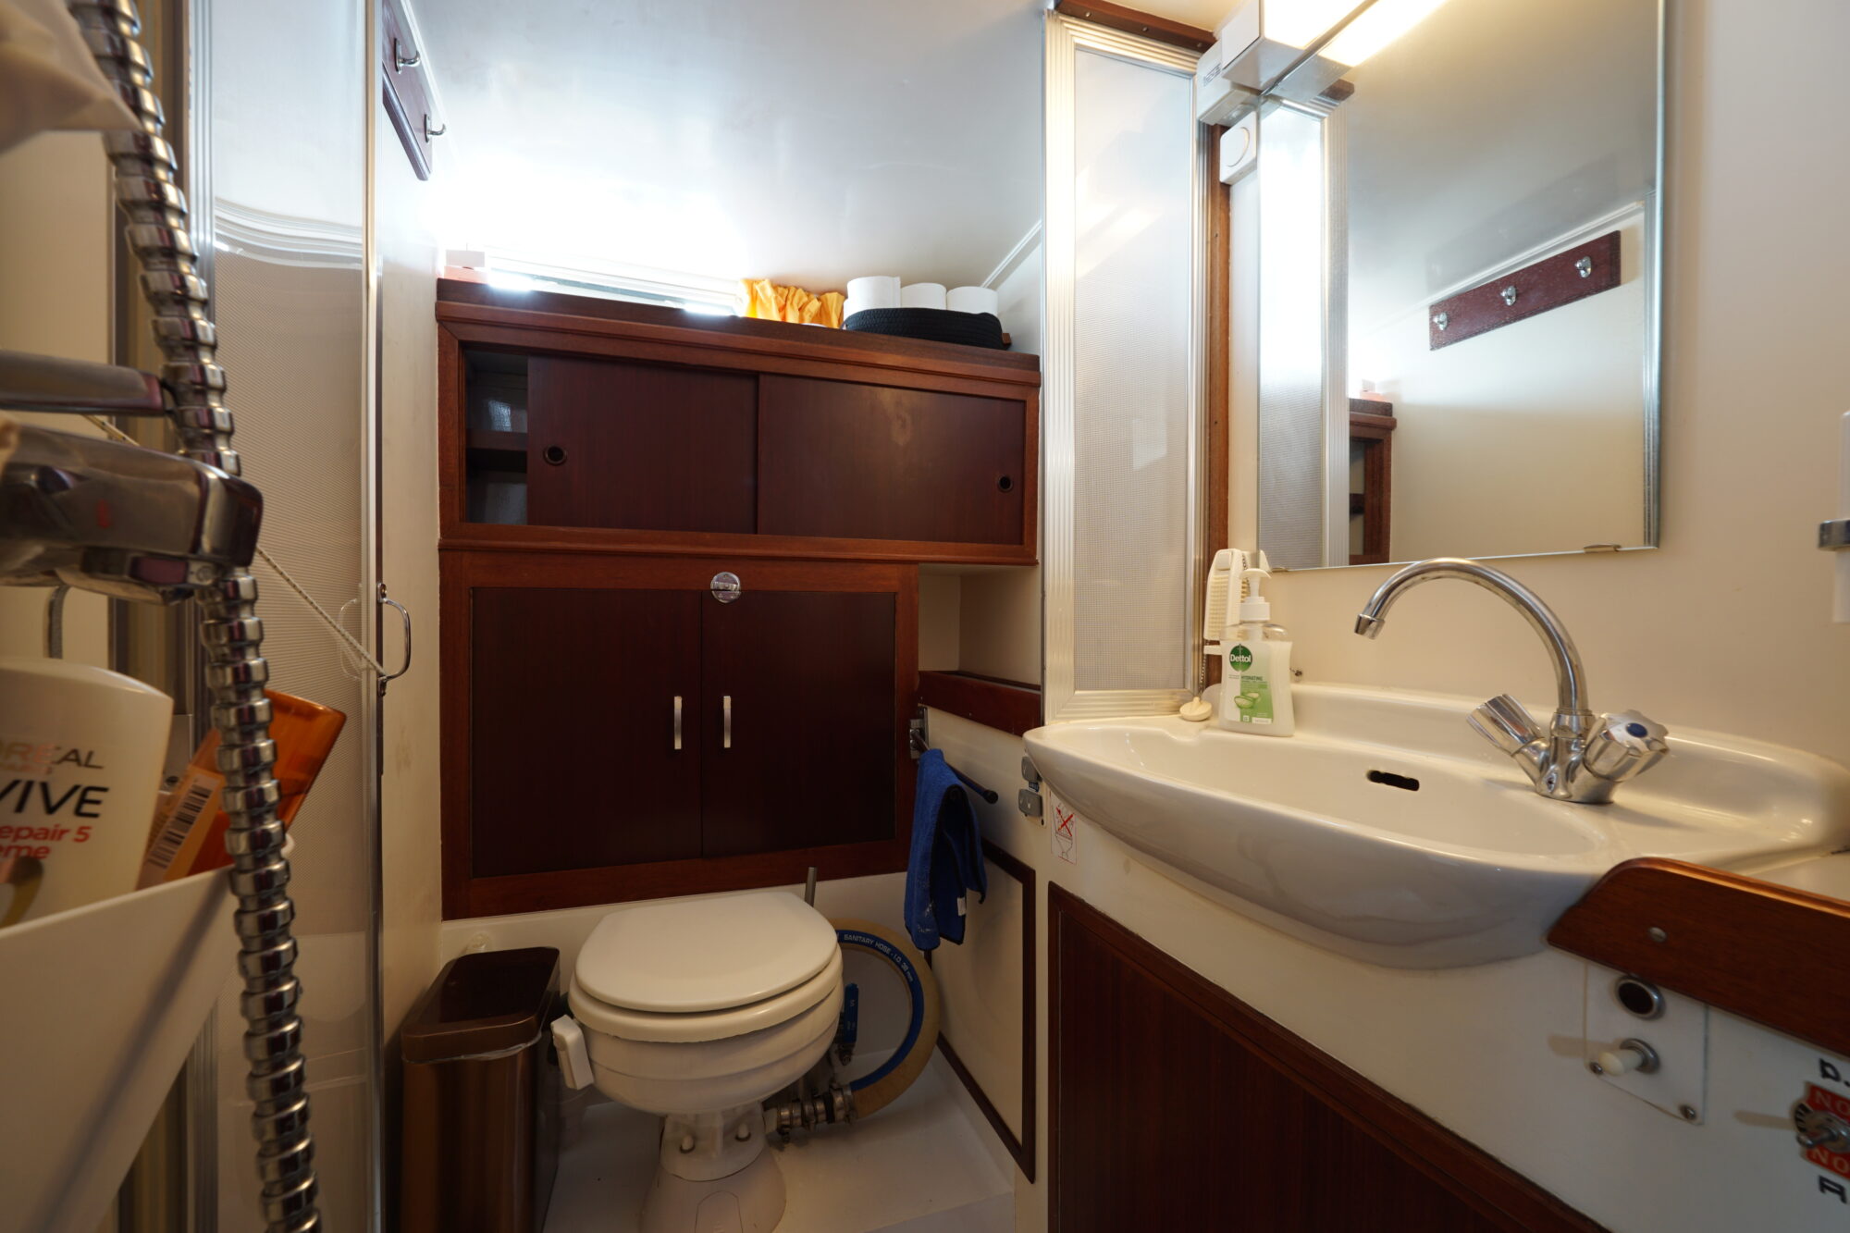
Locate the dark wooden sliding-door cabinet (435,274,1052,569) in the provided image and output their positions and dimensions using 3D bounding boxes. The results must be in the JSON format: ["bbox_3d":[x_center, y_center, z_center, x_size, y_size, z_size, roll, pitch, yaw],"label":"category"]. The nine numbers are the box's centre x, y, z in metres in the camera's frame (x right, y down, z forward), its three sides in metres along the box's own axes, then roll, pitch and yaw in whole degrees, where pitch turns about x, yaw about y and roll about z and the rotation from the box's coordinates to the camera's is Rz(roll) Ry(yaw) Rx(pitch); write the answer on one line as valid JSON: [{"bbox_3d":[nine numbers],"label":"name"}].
[{"bbox_3d":[-0.320,-0.325,1.554,1.081,0.434,0.300,0,1,-19],"label":"dark wooden sliding-door cabinet"}]

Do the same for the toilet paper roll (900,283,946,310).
[{"bbox_3d":[-0.005,-0.641,1.655,0.110,0.100,0.110,0,1,-19],"label":"toilet paper roll"}]

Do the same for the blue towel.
[{"bbox_3d":[0.033,0.335,1.130,0.075,0.245,0.190,0,1,-13],"label":"blue towel"}]

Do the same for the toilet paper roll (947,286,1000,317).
[{"bbox_3d":[0.106,-0.651,1.692,0.110,0.100,0.110,0,1,-19],"label":"toilet paper roll"}]

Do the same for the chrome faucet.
[{"bbox_3d":[0.466,0.046,0.648,0.062,0.178,0.245,0,1,-19],"label":"chrome faucet"}]

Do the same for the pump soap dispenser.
[{"bbox_3d":[0.382,0.035,0.886,0.072,0.186,0.043,1,1,42],"label":"pump soap dispenser"}]

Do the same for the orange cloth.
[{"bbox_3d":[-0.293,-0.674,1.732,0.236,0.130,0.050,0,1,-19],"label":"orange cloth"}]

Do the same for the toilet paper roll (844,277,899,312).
[{"bbox_3d":[-0.107,-0.640,1.621,0.110,0.100,0.110,0,1,-19],"label":"toilet paper roll"}]

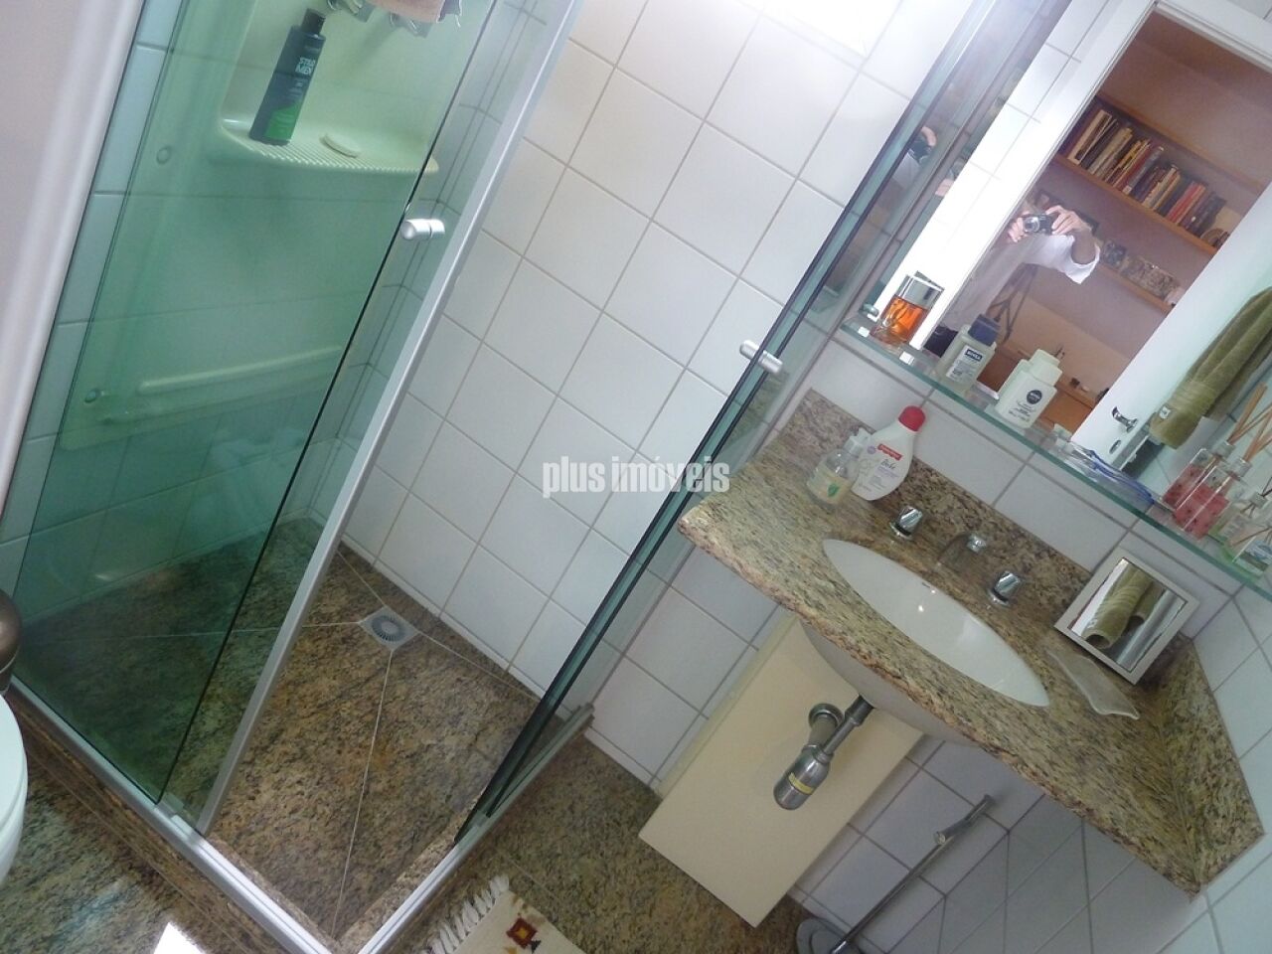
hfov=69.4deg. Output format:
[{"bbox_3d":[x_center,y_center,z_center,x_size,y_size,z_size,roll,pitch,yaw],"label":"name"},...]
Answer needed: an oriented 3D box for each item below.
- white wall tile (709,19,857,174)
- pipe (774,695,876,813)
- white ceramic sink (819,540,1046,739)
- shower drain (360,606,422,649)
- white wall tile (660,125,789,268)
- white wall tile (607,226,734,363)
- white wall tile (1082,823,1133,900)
[{"bbox_3d":[0.256,-0.671,1.623,0.200,0.200,0.010,36,23,11],"label":"white wall tile"},{"bbox_3d":[0.328,0.416,1.533,0.075,0.240,0.205,36,23,11],"label":"pipe"},{"bbox_3d":[0.394,0.271,1.384,0.430,0.165,0.320,36,23,11],"label":"white ceramic sink"},{"bbox_3d":[-0.546,0.334,2.034,0.100,0.010,0.100,36,23,11],"label":"shower drain"},{"bbox_3d":[0.158,-0.501,1.665,0.197,0.195,0.010,36,23,11],"label":"white wall tile"},{"bbox_3d":[0.064,-0.344,1.739,0.197,0.195,0.010,36,23,11],"label":"white wall tile"},{"bbox_3d":[0.738,0.507,1.364,0.010,0.200,0.200,36,23,11],"label":"white wall tile"}]

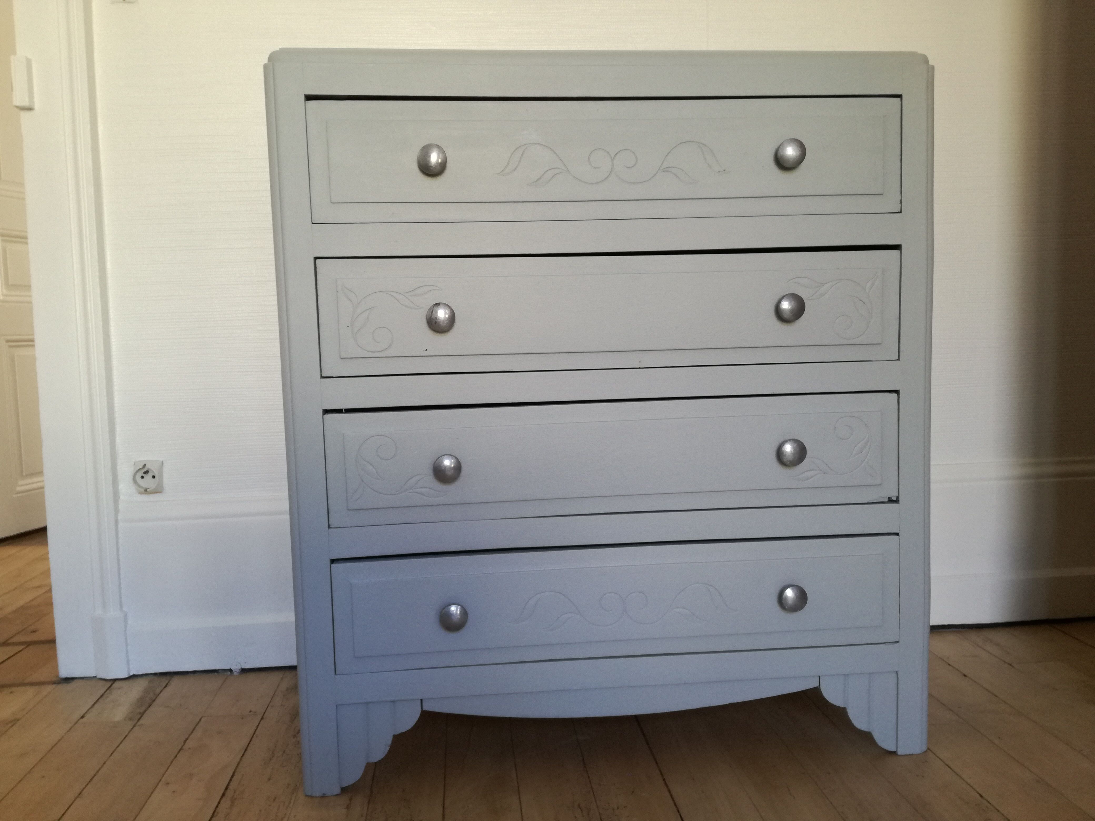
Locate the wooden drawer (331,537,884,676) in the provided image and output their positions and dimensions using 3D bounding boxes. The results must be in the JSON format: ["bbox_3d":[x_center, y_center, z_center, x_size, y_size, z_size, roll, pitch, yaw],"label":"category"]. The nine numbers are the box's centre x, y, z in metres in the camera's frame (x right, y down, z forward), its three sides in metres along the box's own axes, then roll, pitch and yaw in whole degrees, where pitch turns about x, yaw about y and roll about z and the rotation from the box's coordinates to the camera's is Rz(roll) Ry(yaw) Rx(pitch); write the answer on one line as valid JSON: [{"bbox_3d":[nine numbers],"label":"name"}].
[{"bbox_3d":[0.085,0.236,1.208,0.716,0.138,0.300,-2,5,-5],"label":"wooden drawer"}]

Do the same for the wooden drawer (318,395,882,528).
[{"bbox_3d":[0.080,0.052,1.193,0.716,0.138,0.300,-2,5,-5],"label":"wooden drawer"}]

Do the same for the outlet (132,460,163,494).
[{"bbox_3d":[-0.683,0.115,1.460,0.048,0.055,0.025,-2,5,-5],"label":"outlet"}]

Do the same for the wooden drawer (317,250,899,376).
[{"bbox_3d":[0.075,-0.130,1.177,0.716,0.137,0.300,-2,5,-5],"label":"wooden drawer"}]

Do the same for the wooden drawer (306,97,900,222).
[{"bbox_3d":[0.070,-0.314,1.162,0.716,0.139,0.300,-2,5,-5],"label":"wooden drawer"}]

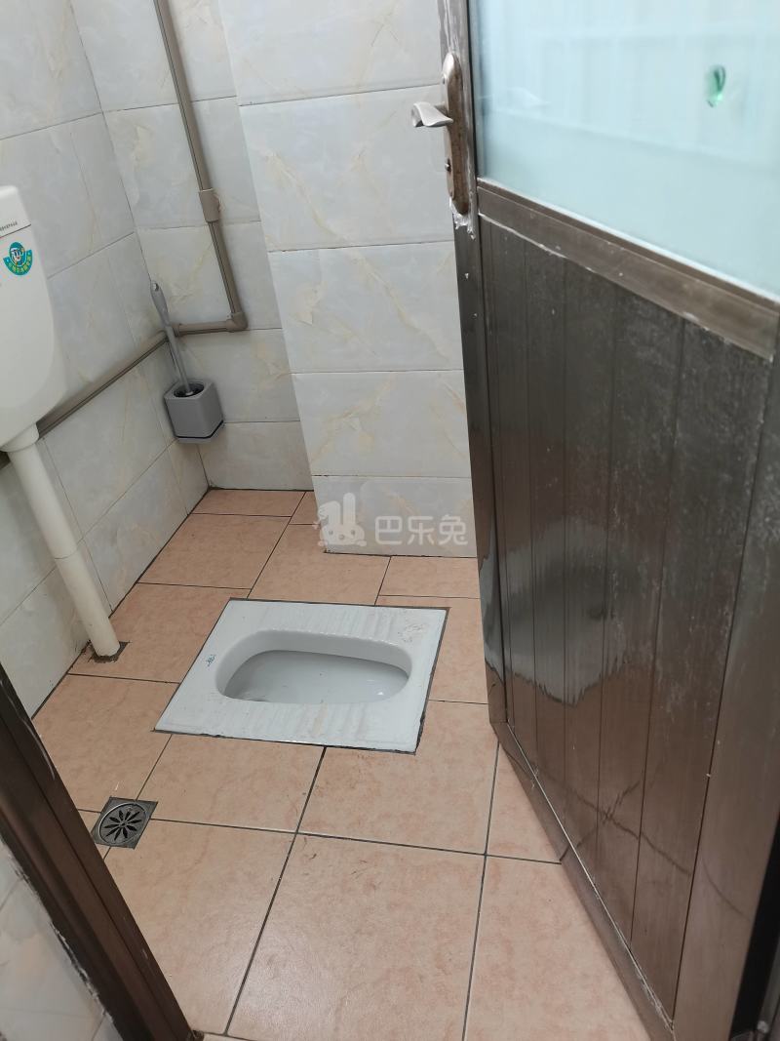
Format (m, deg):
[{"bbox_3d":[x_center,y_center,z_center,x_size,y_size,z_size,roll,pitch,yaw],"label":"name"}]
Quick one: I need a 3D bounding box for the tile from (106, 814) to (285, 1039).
[{"bbox_3d":[-0.326,0.585,1.173,0.300,0.010,0.300,1,34,14],"label":"tile"}]

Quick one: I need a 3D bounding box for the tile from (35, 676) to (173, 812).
[{"bbox_3d":[-0.552,0.409,1.464,0.302,0.010,0.302,1,34,14],"label":"tile"}]

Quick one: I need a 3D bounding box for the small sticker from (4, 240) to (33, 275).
[{"bbox_3d":[-0.616,-0.435,1.300,0.002,0.050,0.077,1,34,14],"label":"small sticker"}]

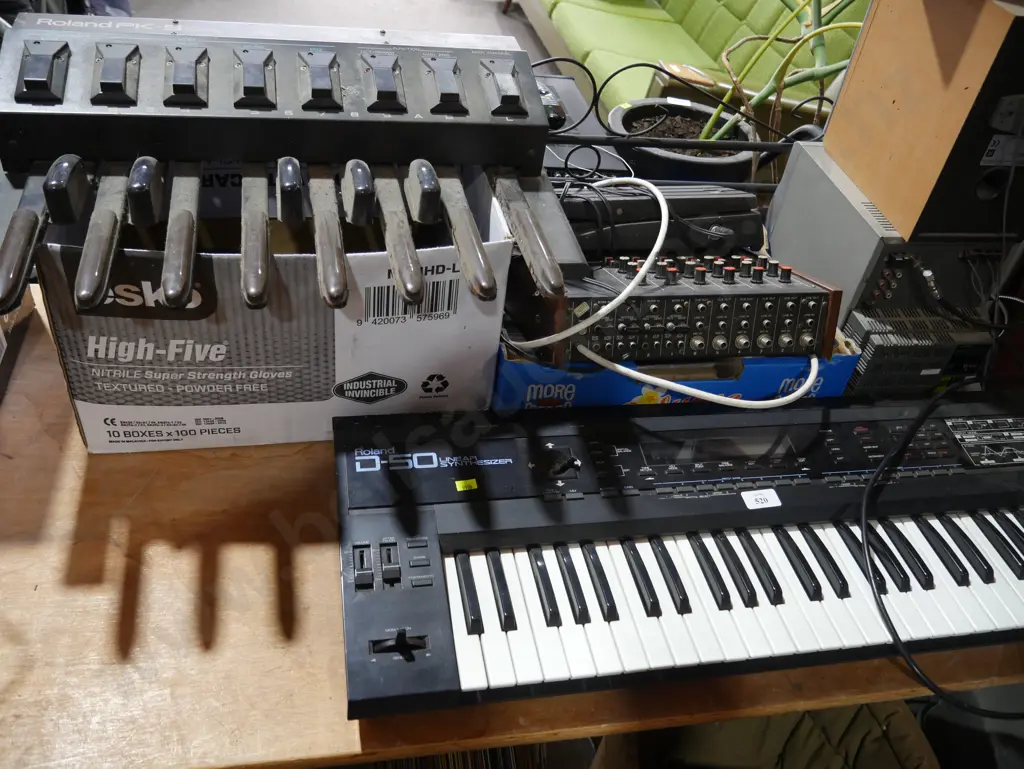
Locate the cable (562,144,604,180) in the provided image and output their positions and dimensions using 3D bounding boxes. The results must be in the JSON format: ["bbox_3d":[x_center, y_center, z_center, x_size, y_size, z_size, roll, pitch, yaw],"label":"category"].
[{"bbox_3d":[0.100,-0.313,1.171,0.053,0.053,0.020,-2,42,-12],"label":"cable"}]

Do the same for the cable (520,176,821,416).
[{"bbox_3d":[0.182,-0.116,0.980,0.390,0.215,0.240,-2,41,-13],"label":"cable"}]

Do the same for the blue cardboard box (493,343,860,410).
[{"bbox_3d":[0.175,-0.091,1.140,0.460,0.124,0.320,-2,41,-13],"label":"blue cardboard box"}]

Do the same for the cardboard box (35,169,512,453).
[{"bbox_3d":[-0.257,-0.117,0.977,0.448,0.272,0.262,-3,41,-13],"label":"cardboard box"}]

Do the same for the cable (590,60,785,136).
[{"bbox_3d":[0.267,-0.408,1.194,0.312,0.105,0.080,-2,42,-12],"label":"cable"}]

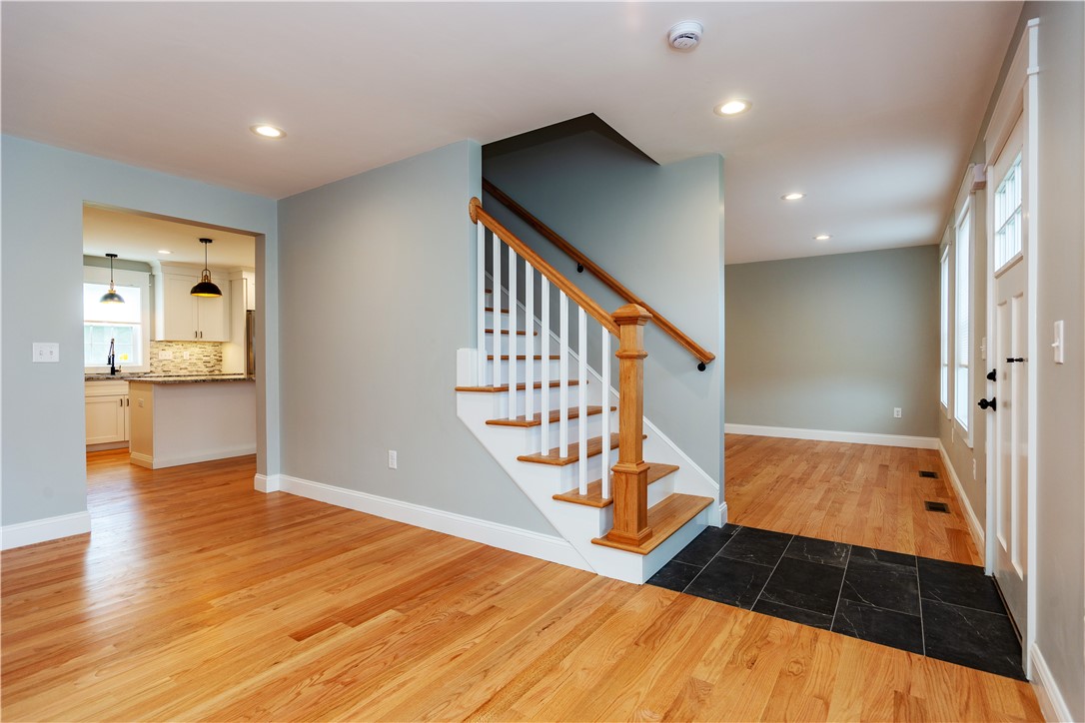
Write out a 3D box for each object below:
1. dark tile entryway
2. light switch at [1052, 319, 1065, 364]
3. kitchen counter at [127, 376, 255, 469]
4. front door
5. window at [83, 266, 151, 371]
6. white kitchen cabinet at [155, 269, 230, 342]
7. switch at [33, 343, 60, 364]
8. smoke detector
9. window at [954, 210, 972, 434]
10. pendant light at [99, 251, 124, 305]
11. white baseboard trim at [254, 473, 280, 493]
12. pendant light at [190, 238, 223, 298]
[{"bbox_3d":[1.424,1.095,2.603,1.380,0.020,1.157,0,1,35],"label":"dark tile entryway"},{"bbox_3d":[1.454,-0.056,1.448,0.014,0.116,0.072,0,1,35],"label":"light switch"},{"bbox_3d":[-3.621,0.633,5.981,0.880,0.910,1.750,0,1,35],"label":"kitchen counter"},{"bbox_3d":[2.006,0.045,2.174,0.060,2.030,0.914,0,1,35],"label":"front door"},{"bbox_3d":[-5.639,-0.531,6.623,0.090,1.352,0.923,0,1,35],"label":"window"},{"bbox_3d":[-4.956,-0.762,7.268,0.331,0.966,0.823,0,1,35],"label":"white kitchen cabinet"},{"bbox_3d":[-3.031,-0.052,3.132,0.013,0.115,0.118,0,1,35],"label":"switch"},{"bbox_3d":[0.583,-1.321,2.097,0.140,0.045,0.140,0,0,0],"label":"smoke detector"},{"bbox_3d":[3.038,-0.298,3.642,0.085,1.494,0.933,0,1,35],"label":"window"},{"bbox_3d":[-5.392,-1.035,6.430,0.251,0.625,0.251,0,1,35],"label":"pendant light"},{"bbox_3d":[-2.310,1.011,4.298,0.196,0.135,0.112,0,1,35],"label":"white baseboard trim"},{"bbox_3d":[-3.780,-1.045,5.751,0.300,0.630,0.300,0,1,35],"label":"pendant light"}]

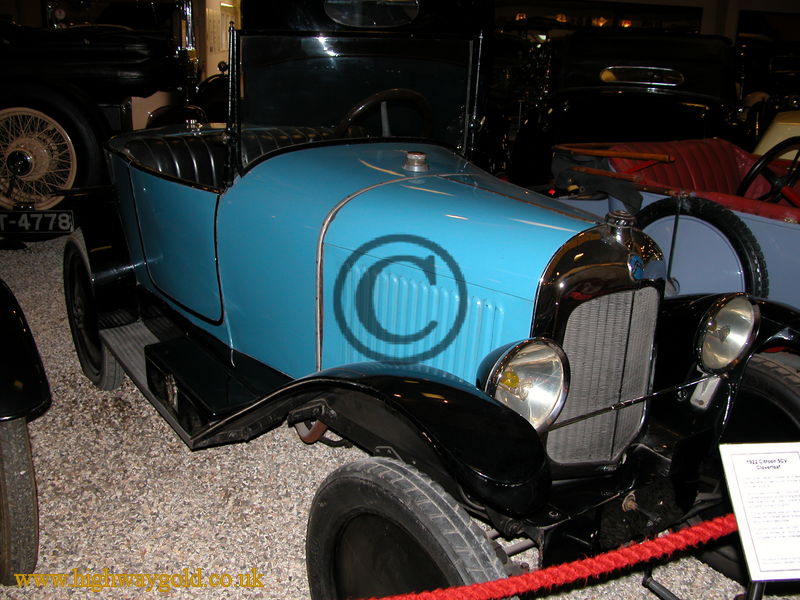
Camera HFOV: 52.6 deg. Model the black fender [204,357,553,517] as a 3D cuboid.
[{"bbox_3d":[-0.130,0.312,1.779,0.255,0.535,1.250,-10,21,-33],"label":"black fender"}]

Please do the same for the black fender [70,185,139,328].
[{"bbox_3d":[-1.210,-0.208,3.275,0.260,0.460,0.860,-10,21,-32],"label":"black fender"}]

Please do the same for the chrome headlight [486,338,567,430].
[{"bbox_3d":[0.222,0.161,1.589,0.210,0.210,0.130,-10,21,-32],"label":"chrome headlight"}]

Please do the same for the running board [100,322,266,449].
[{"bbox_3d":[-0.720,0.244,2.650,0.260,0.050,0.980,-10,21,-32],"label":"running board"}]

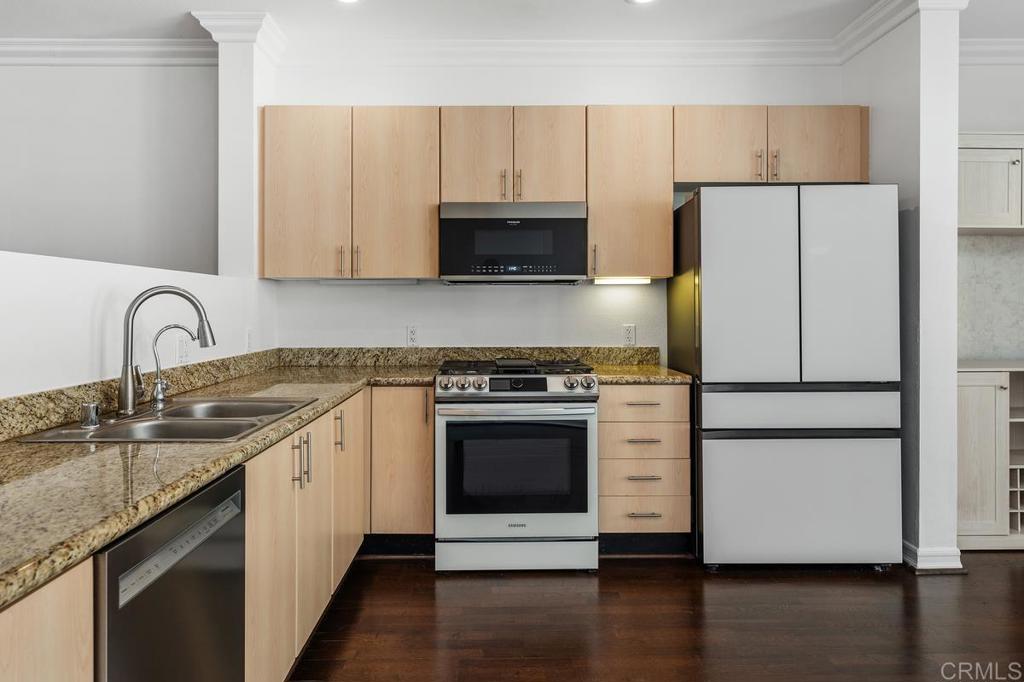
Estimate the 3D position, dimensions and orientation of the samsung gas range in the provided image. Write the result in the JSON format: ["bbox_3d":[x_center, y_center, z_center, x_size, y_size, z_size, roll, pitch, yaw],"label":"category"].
[{"bbox_3d":[0.012,0.602,3.498,0.758,0.925,0.725,0,1,-1],"label":"samsung gas range"}]

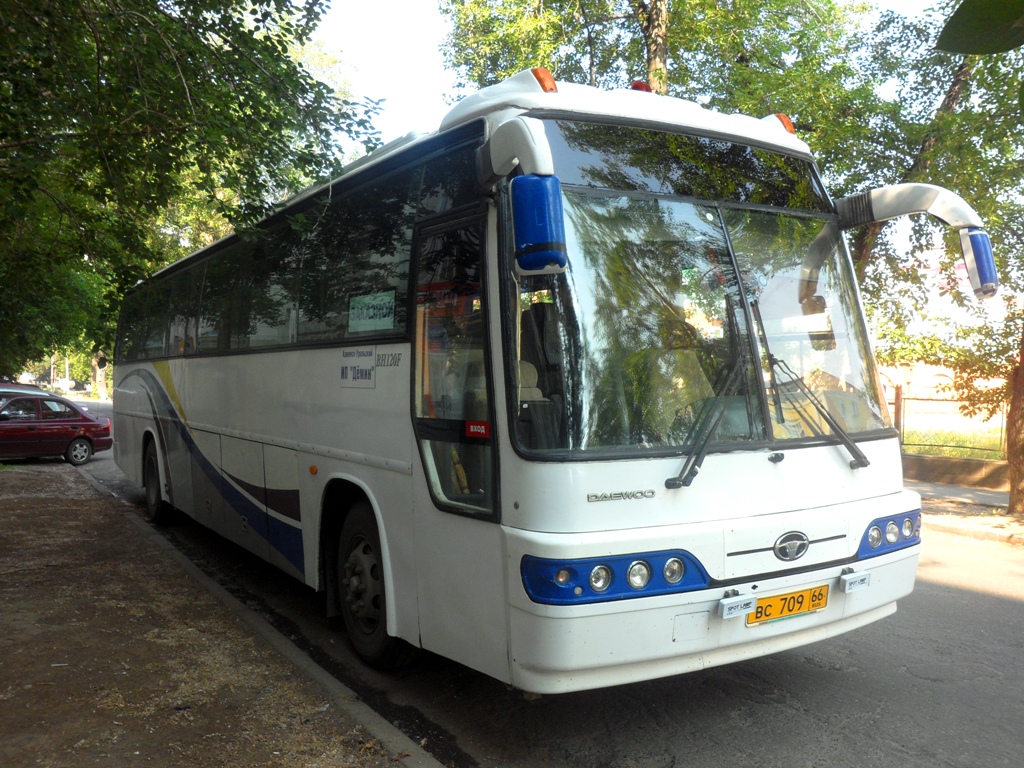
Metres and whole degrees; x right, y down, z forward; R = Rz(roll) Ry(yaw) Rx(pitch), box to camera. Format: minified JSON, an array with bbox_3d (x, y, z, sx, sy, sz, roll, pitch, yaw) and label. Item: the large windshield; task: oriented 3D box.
[{"bbox_3d":[1.029,-0.453,4.778,2.300,1.600,0.360,-2,-13,-31],"label":"large windshield"}]

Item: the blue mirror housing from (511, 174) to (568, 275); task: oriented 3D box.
[{"bbox_3d":[0.106,-0.613,3.640,0.200,0.375,0.140,-5,-8,-9],"label":"blue mirror housing"}]

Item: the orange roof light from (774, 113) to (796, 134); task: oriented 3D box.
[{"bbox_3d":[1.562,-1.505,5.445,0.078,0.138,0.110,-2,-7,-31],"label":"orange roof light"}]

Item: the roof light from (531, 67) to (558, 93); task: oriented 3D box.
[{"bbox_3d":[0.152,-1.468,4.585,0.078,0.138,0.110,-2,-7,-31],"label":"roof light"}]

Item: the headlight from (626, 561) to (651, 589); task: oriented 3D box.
[{"bbox_3d":[0.532,0.811,4.039,0.120,0.120,0.060,-2,1,-31],"label":"headlight"}]

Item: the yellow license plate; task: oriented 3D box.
[{"bbox_3d":[1.293,1.026,4.400,0.525,0.120,0.020,-2,9,-31],"label":"yellow license plate"}]

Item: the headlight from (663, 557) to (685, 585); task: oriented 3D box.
[{"bbox_3d":[0.693,0.808,4.106,0.115,0.115,0.060,-2,1,-31],"label":"headlight"}]

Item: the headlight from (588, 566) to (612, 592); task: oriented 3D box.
[{"bbox_3d":[0.364,0.816,3.981,0.115,0.115,0.060,-2,1,-31],"label":"headlight"}]

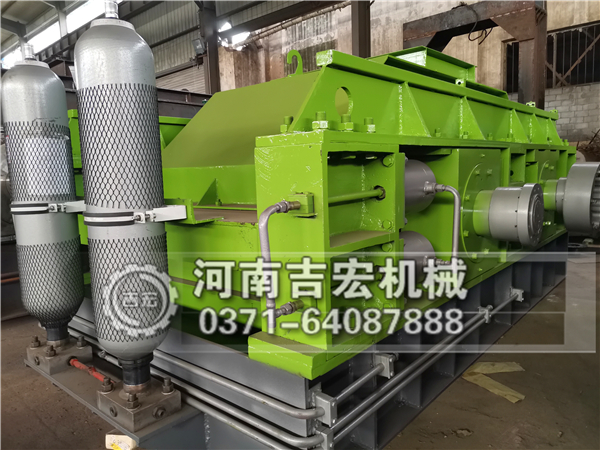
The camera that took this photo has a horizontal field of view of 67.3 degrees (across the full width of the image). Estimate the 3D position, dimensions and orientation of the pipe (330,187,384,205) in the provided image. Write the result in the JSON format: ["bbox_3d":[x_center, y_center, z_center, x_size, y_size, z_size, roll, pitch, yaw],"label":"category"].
[{"bbox_3d":[0.229,-0.122,2.012,0.024,0.024,0.504,4,11,41],"label":"pipe"}]

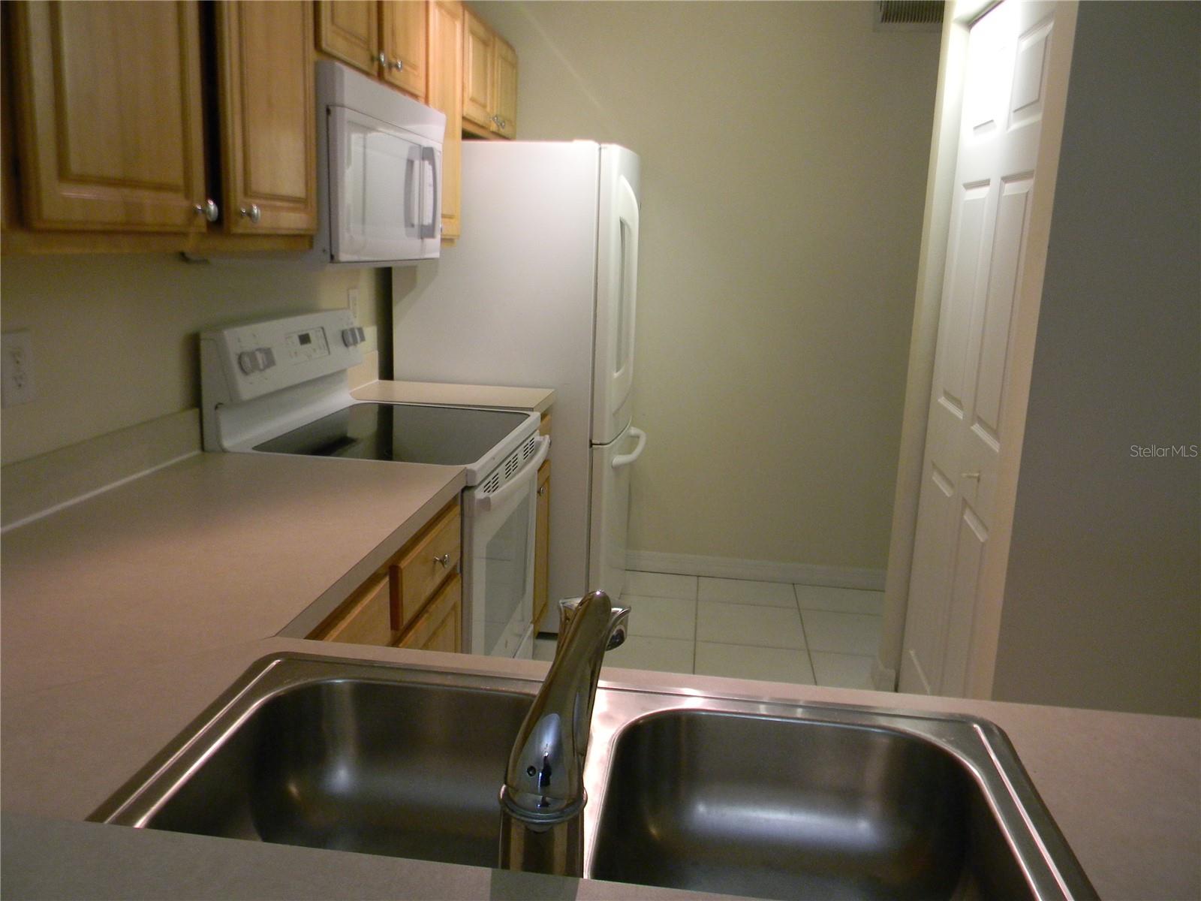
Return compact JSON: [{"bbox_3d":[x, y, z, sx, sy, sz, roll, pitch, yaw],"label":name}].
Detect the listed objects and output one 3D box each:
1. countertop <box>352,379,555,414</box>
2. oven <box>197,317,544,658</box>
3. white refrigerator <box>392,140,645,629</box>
[{"bbox_3d":[-0.484,-0.163,3.087,0.625,0.039,0.373,3,12,7],"label":"countertop"},{"bbox_3d":[-0.531,0.257,2.592,0.685,1.180,0.764,3,12,7],"label":"oven"},{"bbox_3d":[-0.257,-0.242,3.669,0.833,1.710,0.765,3,12,7],"label":"white refrigerator"}]

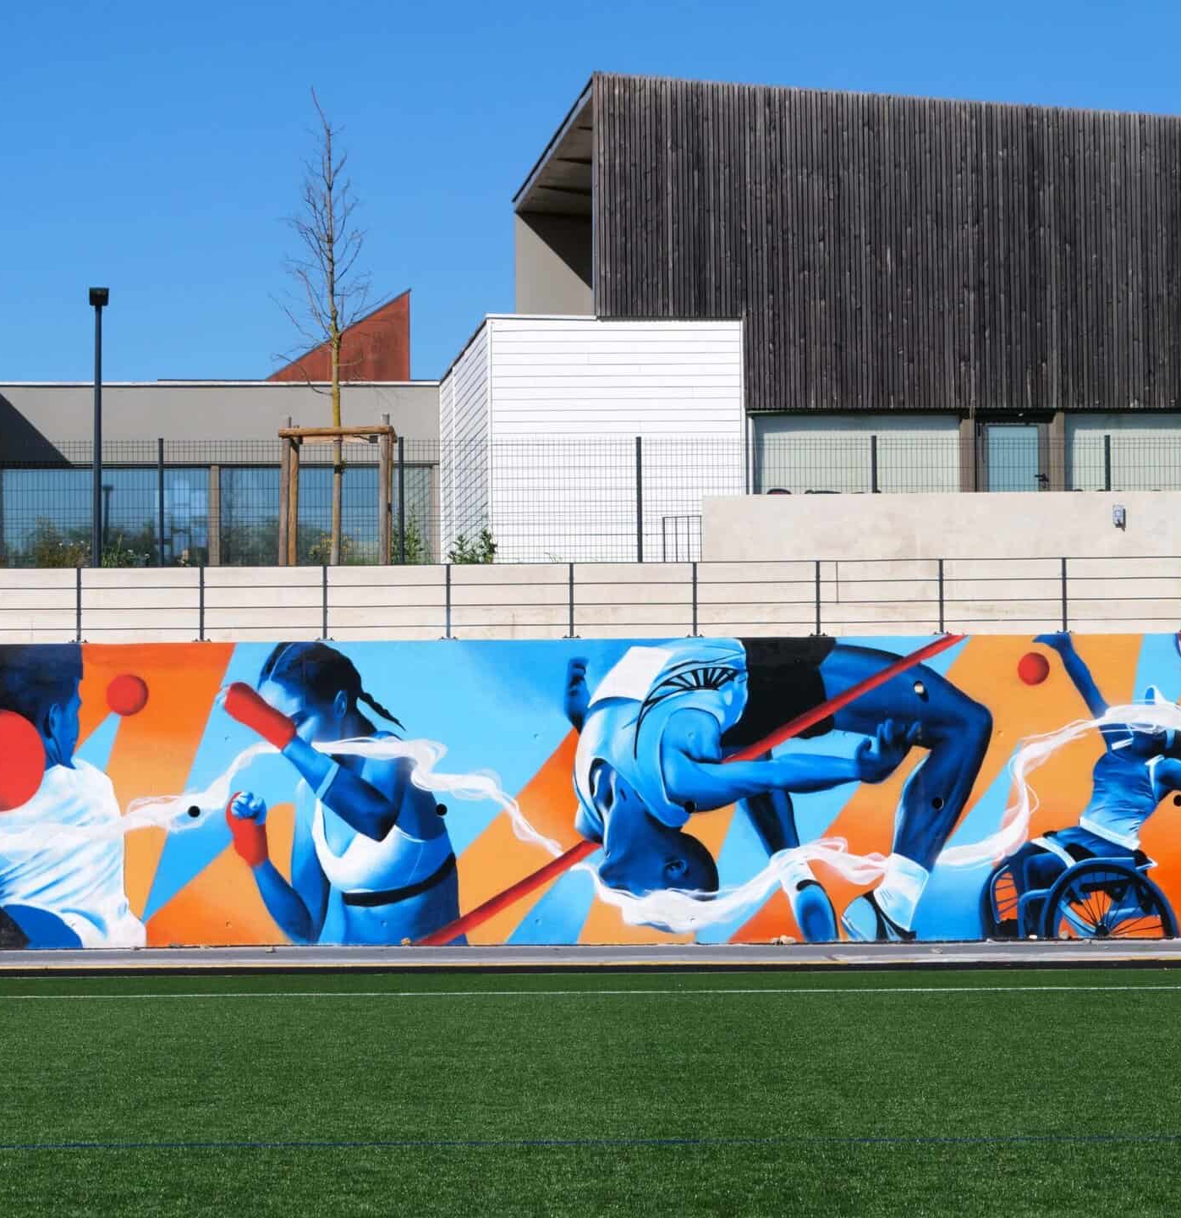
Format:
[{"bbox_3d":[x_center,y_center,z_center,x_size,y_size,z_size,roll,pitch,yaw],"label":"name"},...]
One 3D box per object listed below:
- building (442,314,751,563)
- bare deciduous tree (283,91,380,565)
[{"bbox_3d":[-0.048,-1.856,60.157,3.400,3.650,8.400,0,-3,-6],"label":"building"},{"bbox_3d":[-2.667,-2.725,43.500,1.080,5.200,1.080,0,-3,-6],"label":"bare deciduous tree"}]

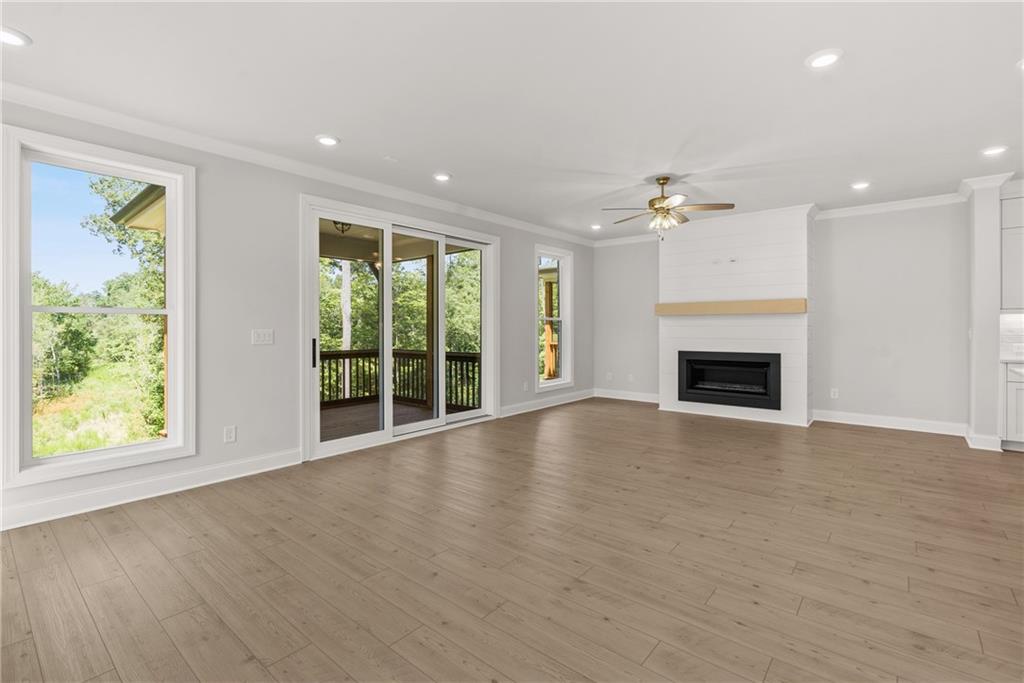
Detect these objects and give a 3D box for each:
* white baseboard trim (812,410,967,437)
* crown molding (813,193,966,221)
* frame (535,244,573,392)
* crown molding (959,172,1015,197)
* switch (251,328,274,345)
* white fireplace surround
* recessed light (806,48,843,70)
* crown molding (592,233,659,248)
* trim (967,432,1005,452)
[{"bbox_3d":[4.609,0.998,5.640,1.430,0.145,0.018,1,2,41],"label":"white baseboard trim"},{"bbox_3d":[4.583,-1.625,5.611,1.440,0.095,0.090,1,2,41],"label":"crown molding"},{"bbox_3d":[0.669,-0.356,7.247,0.090,2.230,1.020,1,2,41],"label":"frame"},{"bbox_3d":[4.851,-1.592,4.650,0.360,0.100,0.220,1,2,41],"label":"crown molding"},{"bbox_3d":[-2.145,-0.039,3.921,0.012,0.128,0.172,1,2,41],"label":"switch"},{"bbox_3d":[3.139,-0.329,6.490,1.920,2.740,0.540,1,2,41],"label":"white fireplace surround"},{"bbox_3d":[1.747,-1.563,2.544,0.182,0.025,0.182,1,2,41],"label":"recessed light"},{"bbox_3d":[1.947,-1.692,7.692,1.290,0.095,0.090,1,2,41],"label":"crown molding"},{"bbox_3d":[4.823,1.030,4.632,0.225,0.145,0.020,1,2,41],"label":"trim"}]

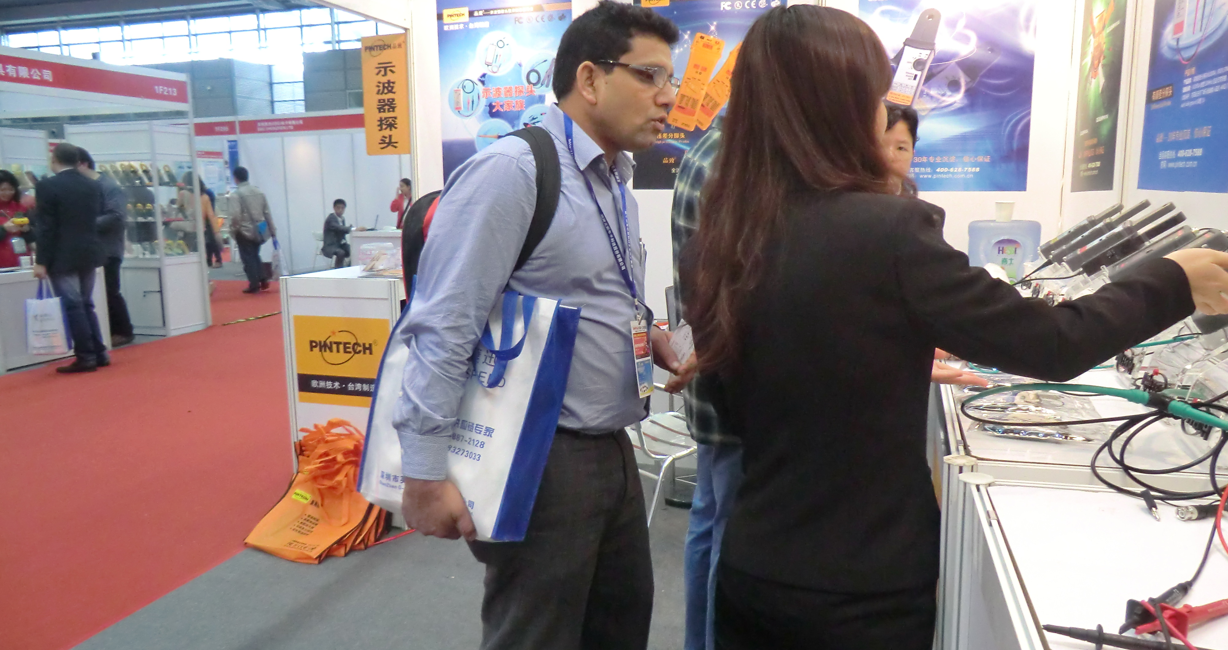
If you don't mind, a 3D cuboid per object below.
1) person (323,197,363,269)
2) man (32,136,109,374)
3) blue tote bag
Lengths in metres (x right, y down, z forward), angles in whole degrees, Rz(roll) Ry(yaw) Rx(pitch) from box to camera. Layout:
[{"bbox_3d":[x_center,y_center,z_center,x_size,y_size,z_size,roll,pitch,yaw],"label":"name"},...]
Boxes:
[{"bbox_3d":[-4.258,-1.346,13.388,0.680,1.260,0.490,4,10,28],"label":"person"},{"bbox_3d":[-4.140,-0.516,6.524,0.360,1.720,0.530,2,9,17],"label":"man"},{"bbox_3d":[-0.256,0.133,1.493,0.310,0.400,0.090,10,-8,30],"label":"blue tote bag"}]

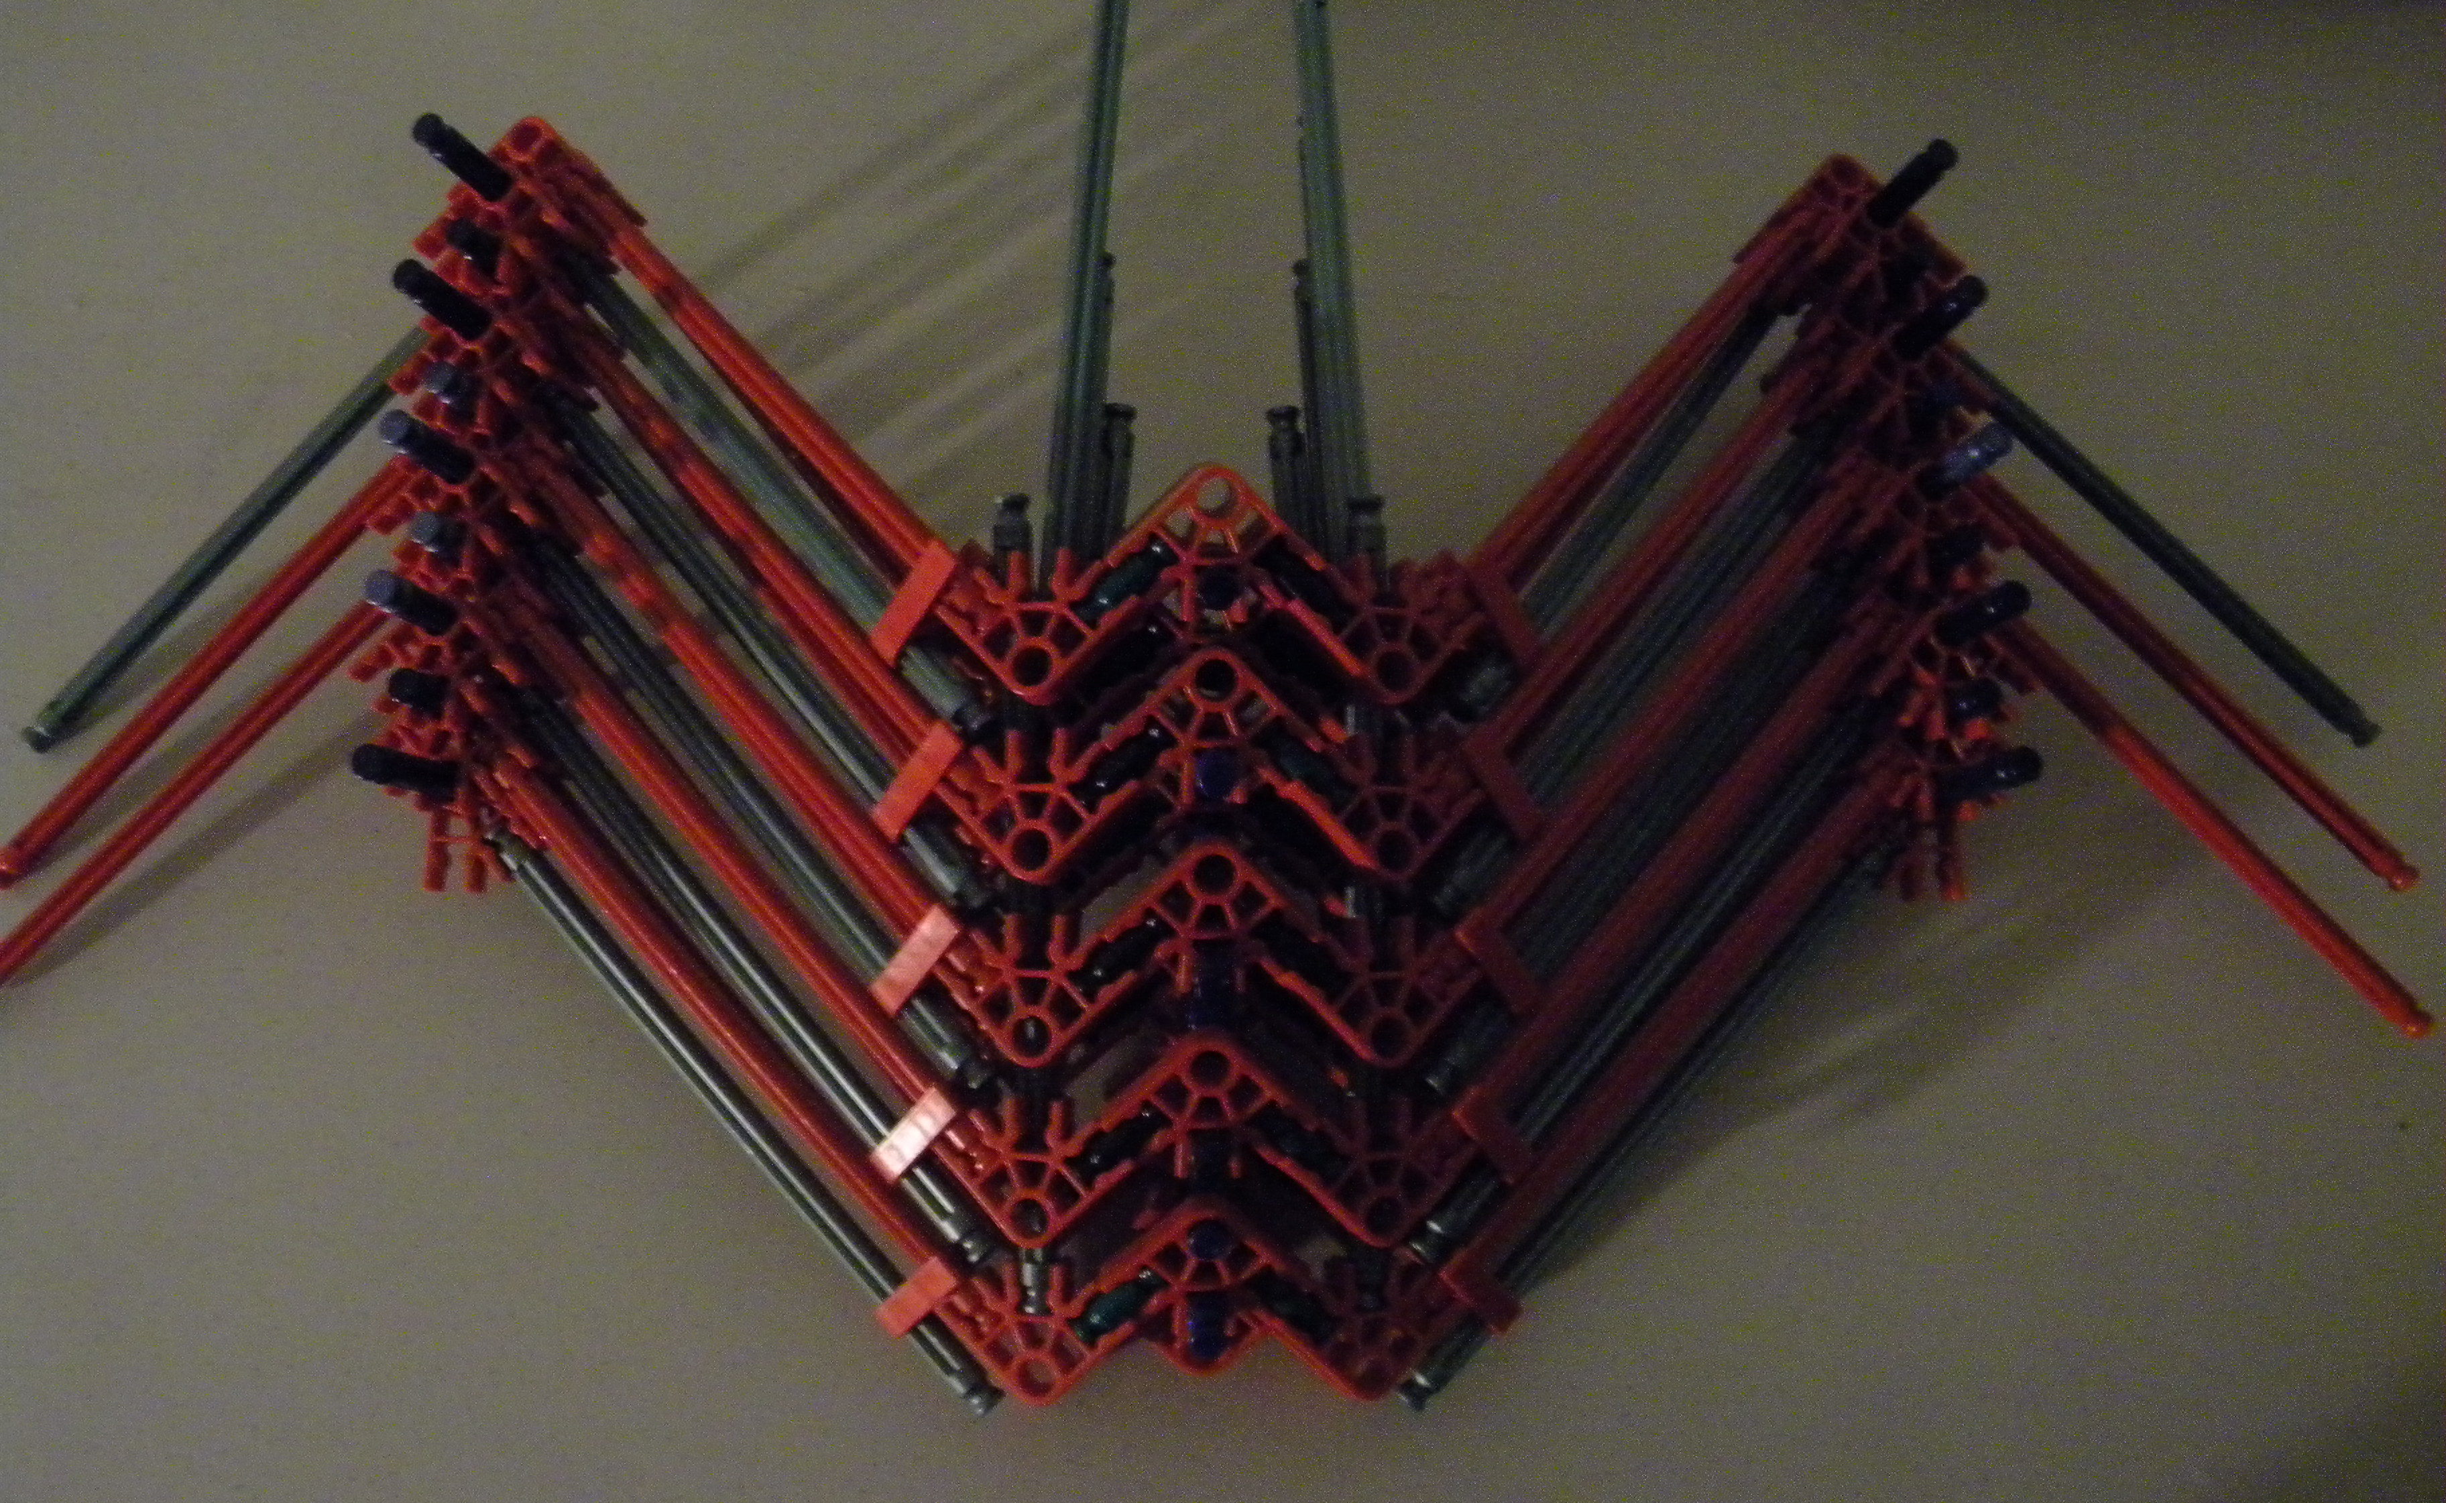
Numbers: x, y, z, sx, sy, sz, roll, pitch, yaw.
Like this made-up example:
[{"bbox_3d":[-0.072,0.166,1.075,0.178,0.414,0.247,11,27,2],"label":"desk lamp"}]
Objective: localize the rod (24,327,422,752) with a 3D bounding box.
[{"bbox_3d":[-0.181,-0.048,0.374,0.129,0.006,0.006,-45,78,2],"label":"rod"}]

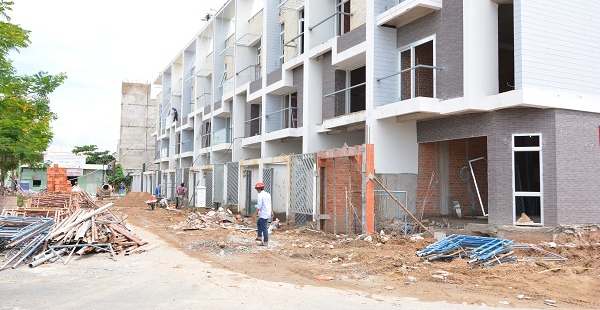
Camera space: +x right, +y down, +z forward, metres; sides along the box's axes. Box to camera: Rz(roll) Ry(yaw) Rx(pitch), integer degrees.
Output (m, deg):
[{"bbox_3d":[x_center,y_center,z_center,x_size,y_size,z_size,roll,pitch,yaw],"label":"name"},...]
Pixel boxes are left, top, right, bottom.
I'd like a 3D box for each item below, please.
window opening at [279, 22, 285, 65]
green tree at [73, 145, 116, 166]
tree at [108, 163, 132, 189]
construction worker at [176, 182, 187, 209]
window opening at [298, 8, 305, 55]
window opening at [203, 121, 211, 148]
[{"bbox_3d":[-0.952,-6.203,28.162,0.200,2.600,0.750,2,-4,-25],"label":"window opening"},{"bbox_3d":[-35.346,2.322,86.000,7.600,7.400,7.200,2,-4,-26],"label":"green tree"},{"bbox_3d":[-26.566,3.419,74.000,3.600,4.400,3.400,2,-4,-26],"label":"tree"},{"bbox_3d":[-7.754,2.670,32.800,0.550,1.670,0.360,1,-3,-6],"label":"construction worker"},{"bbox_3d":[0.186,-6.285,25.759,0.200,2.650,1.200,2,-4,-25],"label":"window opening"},{"bbox_3d":[-7.586,-1.574,41.572,0.200,2.200,2.000,2,-4,-25],"label":"window opening"}]

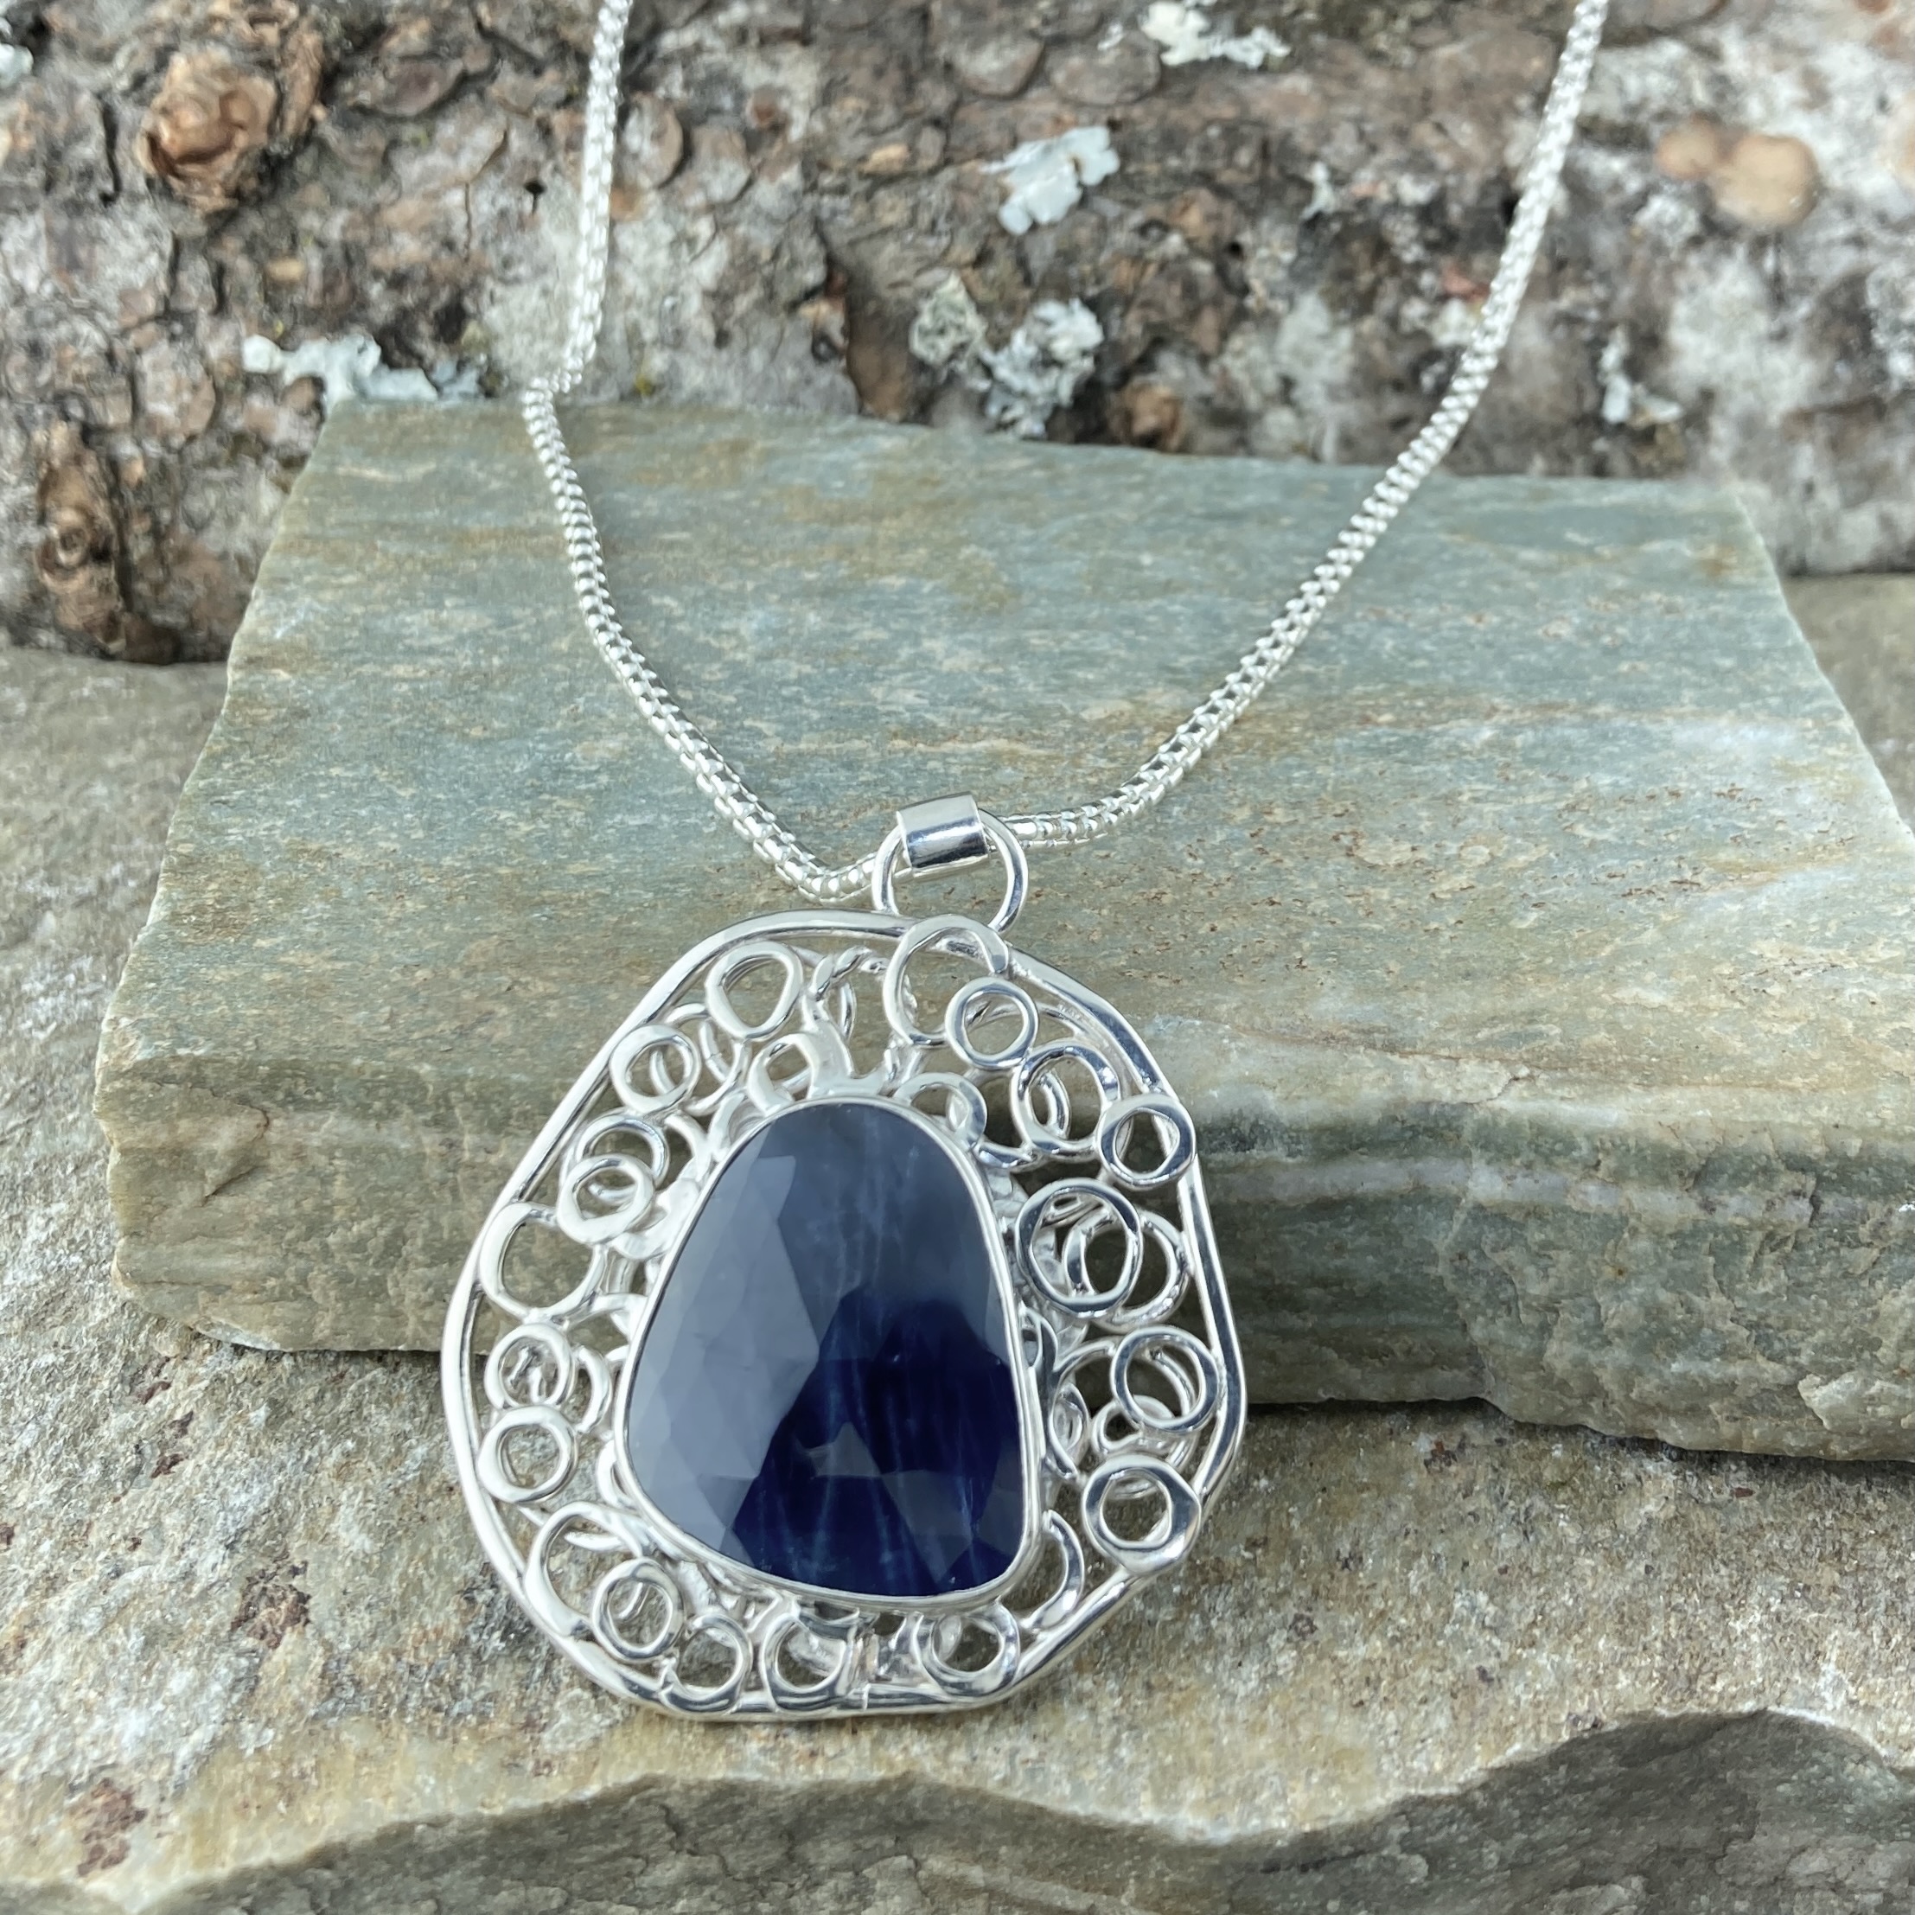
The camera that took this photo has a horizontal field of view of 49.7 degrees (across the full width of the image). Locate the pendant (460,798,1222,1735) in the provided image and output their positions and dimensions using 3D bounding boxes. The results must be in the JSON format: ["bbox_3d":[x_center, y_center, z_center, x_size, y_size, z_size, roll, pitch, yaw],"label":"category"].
[{"bbox_3d":[-0.006,0.017,0.124,0.047,0.008,0.056,9,75,8],"label":"pendant"}]

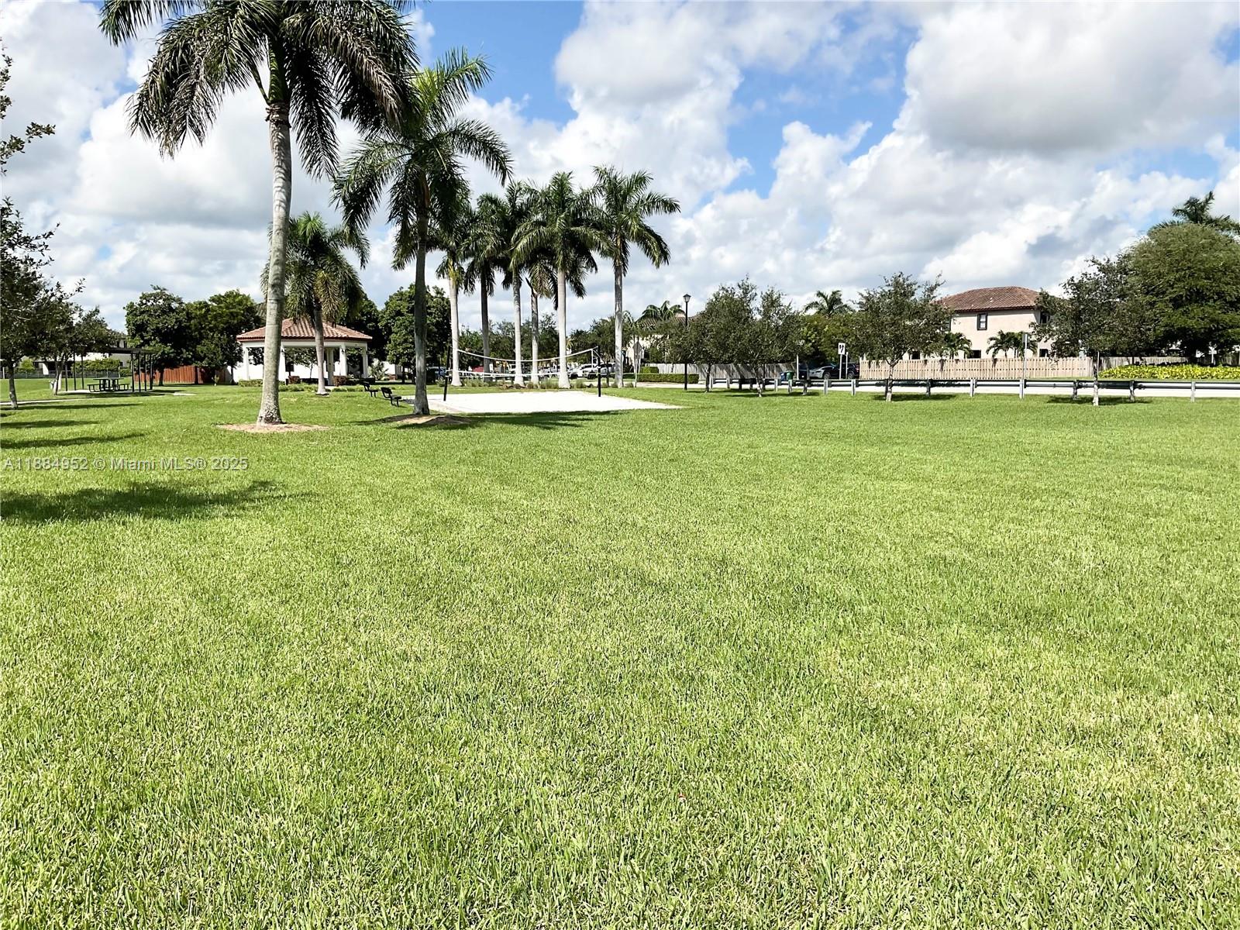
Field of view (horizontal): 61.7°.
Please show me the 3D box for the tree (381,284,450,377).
[{"bbox_3d":[-17.060,-10.943,86.903,5.754,8.084,5.754,0,6,0],"label":"tree"}]

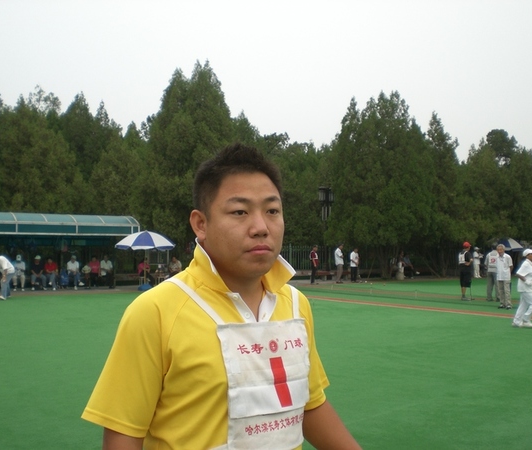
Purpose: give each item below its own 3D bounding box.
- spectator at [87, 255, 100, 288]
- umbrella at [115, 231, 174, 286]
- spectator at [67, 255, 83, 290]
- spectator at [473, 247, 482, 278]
[{"bbox_3d":[-6.255,1.713,23.991,0.480,1.190,0.680,1,-2,-23],"label":"spectator"},{"bbox_3d":[-4.295,1.244,23.610,2.200,2.130,2.200,1,-2,-18],"label":"umbrella"},{"bbox_3d":[-6.794,1.672,23.441,0.520,1.230,0.700,1,-2,-23],"label":"spectator"},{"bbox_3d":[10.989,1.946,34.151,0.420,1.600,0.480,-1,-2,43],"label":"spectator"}]

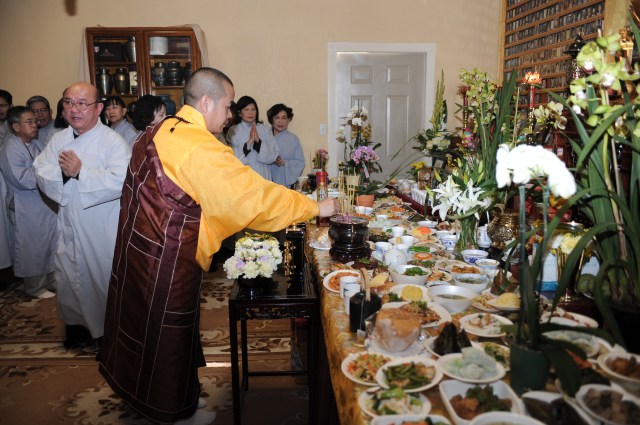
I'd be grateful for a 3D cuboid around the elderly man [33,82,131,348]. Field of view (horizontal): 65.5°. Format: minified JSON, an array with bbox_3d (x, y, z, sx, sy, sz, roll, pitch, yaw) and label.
[{"bbox_3d":[-1.379,0.052,2.960,0.550,1.610,0.420,-2,11,-8],"label":"elderly man"}]

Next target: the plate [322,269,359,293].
[{"bbox_3d":[0.092,0.272,1.983,0.163,0.030,0.163,-1,11,-3],"label":"plate"}]

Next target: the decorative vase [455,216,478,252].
[{"bbox_3d":[0.704,0.098,2.367,0.120,0.220,0.120,-1,11,-3],"label":"decorative vase"}]

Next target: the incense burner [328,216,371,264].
[{"bbox_3d":[0.144,0.123,2.370,0.204,0.178,0.204,-1,11,-3],"label":"incense burner"}]

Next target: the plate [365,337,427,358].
[{"bbox_3d":[0.216,0.388,1.422,0.172,0.022,0.172,0,11,0],"label":"plate"}]

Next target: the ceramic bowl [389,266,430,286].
[{"bbox_3d":[0.354,0.249,1.964,0.162,0.060,0.162,-1,11,0],"label":"ceramic bowl"}]

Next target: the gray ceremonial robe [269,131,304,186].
[{"bbox_3d":[-0.334,-0.112,4.259,0.450,1.160,0.340,-1,11,0],"label":"gray ceremonial robe"}]

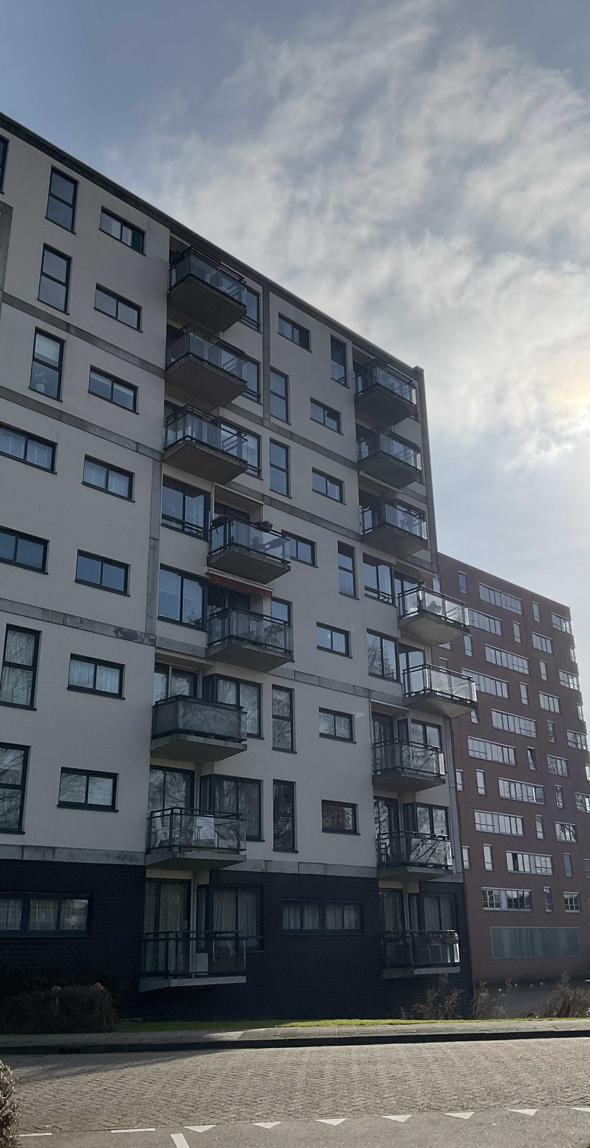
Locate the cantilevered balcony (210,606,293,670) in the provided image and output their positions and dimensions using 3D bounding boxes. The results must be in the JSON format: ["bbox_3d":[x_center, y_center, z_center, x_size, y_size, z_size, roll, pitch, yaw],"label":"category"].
[{"bbox_3d":[-1.249,1.845,26.742,1.021,1.263,2.242,-21,-29,41],"label":"cantilevered balcony"}]

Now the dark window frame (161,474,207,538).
[{"bbox_3d":[-3.104,-1.808,26.989,0.120,1.510,1.680,-20,-28,41],"label":"dark window frame"}]

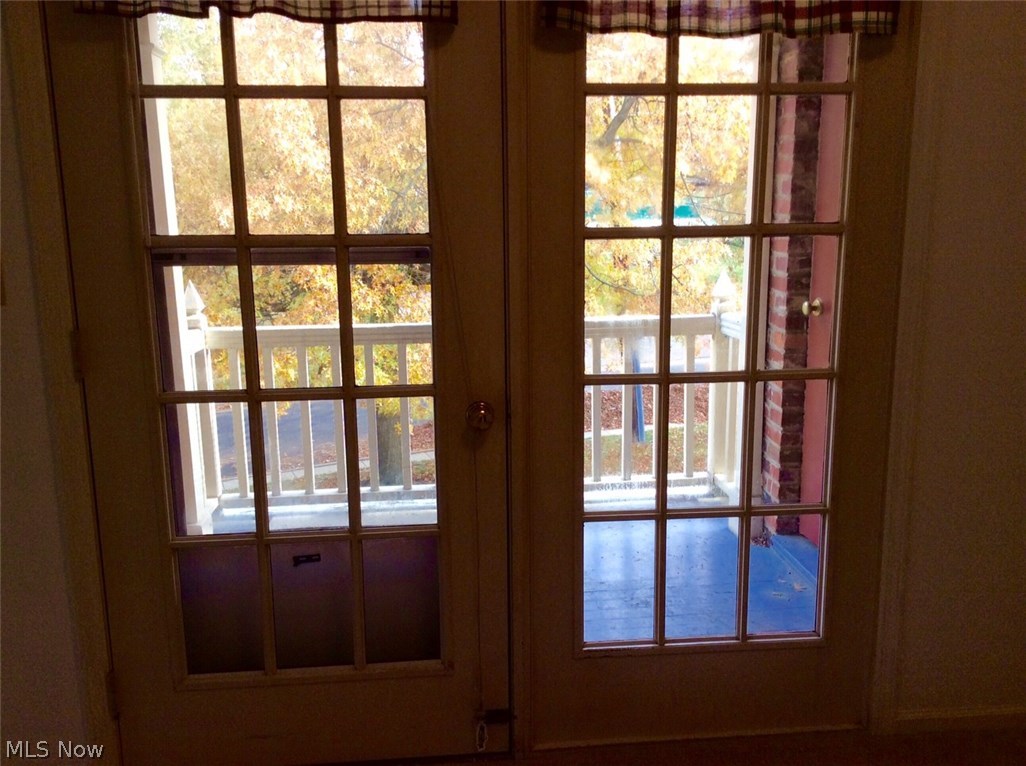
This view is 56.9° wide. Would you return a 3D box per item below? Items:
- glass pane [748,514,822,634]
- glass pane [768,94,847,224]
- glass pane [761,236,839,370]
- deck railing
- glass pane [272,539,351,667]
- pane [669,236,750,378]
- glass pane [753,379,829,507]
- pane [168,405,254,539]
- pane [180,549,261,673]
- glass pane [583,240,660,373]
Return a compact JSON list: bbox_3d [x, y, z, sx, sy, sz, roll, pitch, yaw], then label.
[{"bbox_3d":[0.665,0.471,2.324,0.176,0.308,0.020,-2,12,-5],"label":"glass pane"},{"bbox_3d":[0.655,-0.499,2.126,0.176,0.280,0.020,-2,12,-5],"label":"glass pane"},{"bbox_3d":[0.658,-0.183,2.190,0.176,0.308,0.020,-2,12,-5],"label":"glass pane"},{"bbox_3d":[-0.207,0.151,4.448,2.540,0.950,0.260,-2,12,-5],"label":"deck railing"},{"bbox_3d":[-0.463,0.516,2.195,0.176,0.308,0.020,-2,12,-5],"label":"glass pane"},{"bbox_3d":[0.454,-0.177,2.172,0.176,0.308,0.020,-2,12,-5],"label":"pane"},{"bbox_3d":[0.662,0.144,2.257,0.176,0.305,0.020,-2,12,-5],"label":"glass pane"},{"bbox_3d":[-0.670,0.194,2.111,0.176,0.305,0.020,-2,12,-5],"label":"pane"},{"bbox_3d":[-0.667,0.522,2.177,0.176,0.308,0.020,-2,12,-5],"label":"pane"},{"bbox_3d":[0.250,-0.171,2.154,0.176,0.308,0.020,-2,12,-5],"label":"glass pane"}]

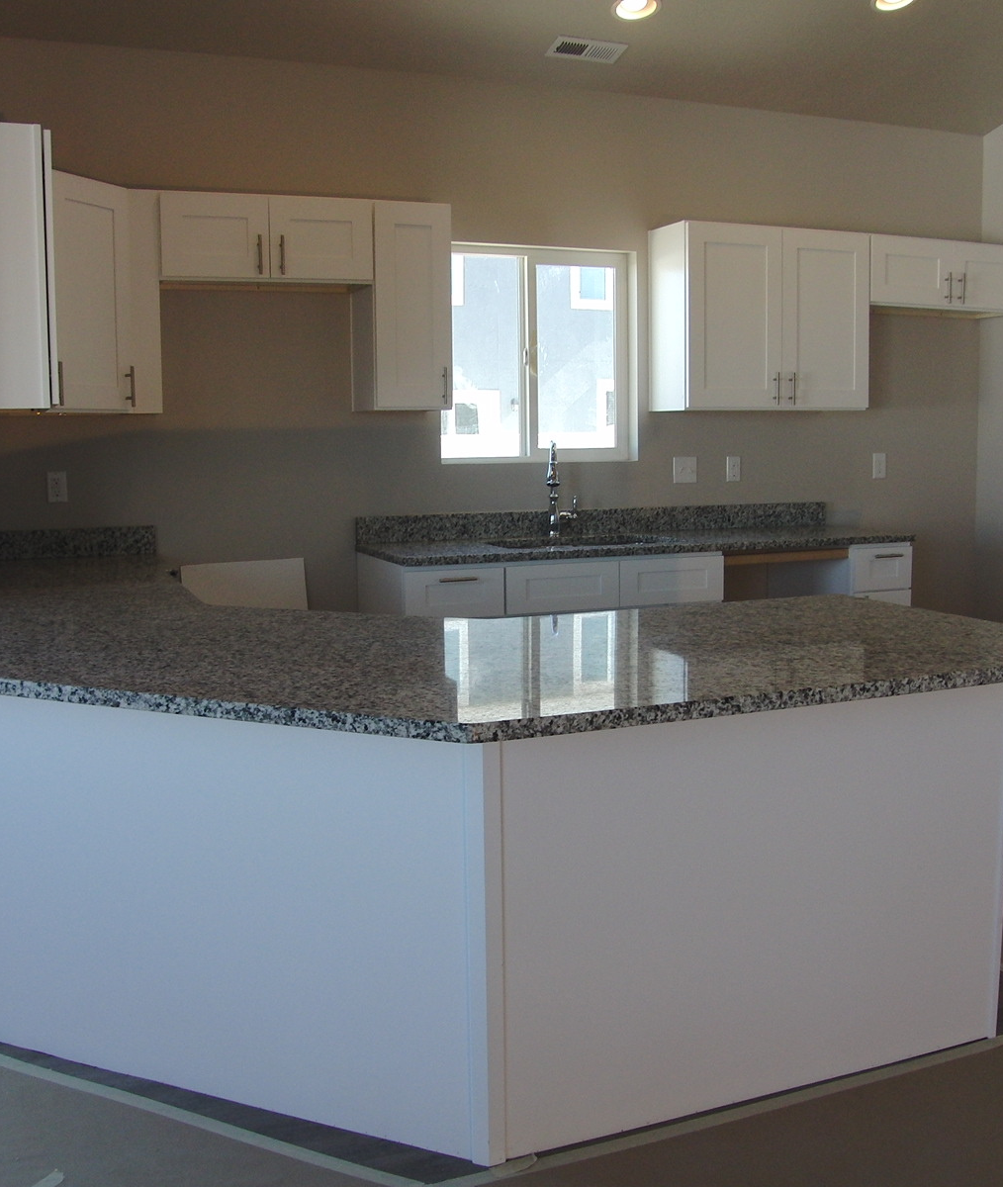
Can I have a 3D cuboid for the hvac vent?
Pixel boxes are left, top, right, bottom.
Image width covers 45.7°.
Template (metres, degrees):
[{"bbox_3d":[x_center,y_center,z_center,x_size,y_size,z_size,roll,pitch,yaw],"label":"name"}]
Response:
[{"bbox_3d":[0.329,-2.077,4.547,0.292,0.015,0.140,-4,-5,-21],"label":"hvac vent"}]

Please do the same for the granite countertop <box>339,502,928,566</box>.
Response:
[{"bbox_3d":[0.575,-0.256,4.815,2.210,0.130,0.659,-4,8,-21],"label":"granite countertop"}]

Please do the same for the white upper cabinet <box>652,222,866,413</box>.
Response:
[{"bbox_3d":[1.116,-1.160,5.090,0.920,0.757,0.327,-4,8,-21],"label":"white upper cabinet"}]

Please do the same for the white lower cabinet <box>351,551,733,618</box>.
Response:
[{"bbox_3d":[0.158,0.272,4.739,1.291,0.884,0.630,-4,8,-21],"label":"white lower cabinet"}]

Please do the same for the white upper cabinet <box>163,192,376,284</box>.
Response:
[{"bbox_3d":[-0.870,-1.260,4.309,0.758,0.303,0.327,-4,8,-21],"label":"white upper cabinet"}]

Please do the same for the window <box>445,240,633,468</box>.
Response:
[{"bbox_3d":[0.143,-0.992,4.985,0.887,0.884,0.100,-4,8,-21],"label":"window"}]

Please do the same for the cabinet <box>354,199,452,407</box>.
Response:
[{"bbox_3d":[-0.379,-1.071,4.522,0.301,0.757,0.327,-4,8,-21],"label":"cabinet"}]

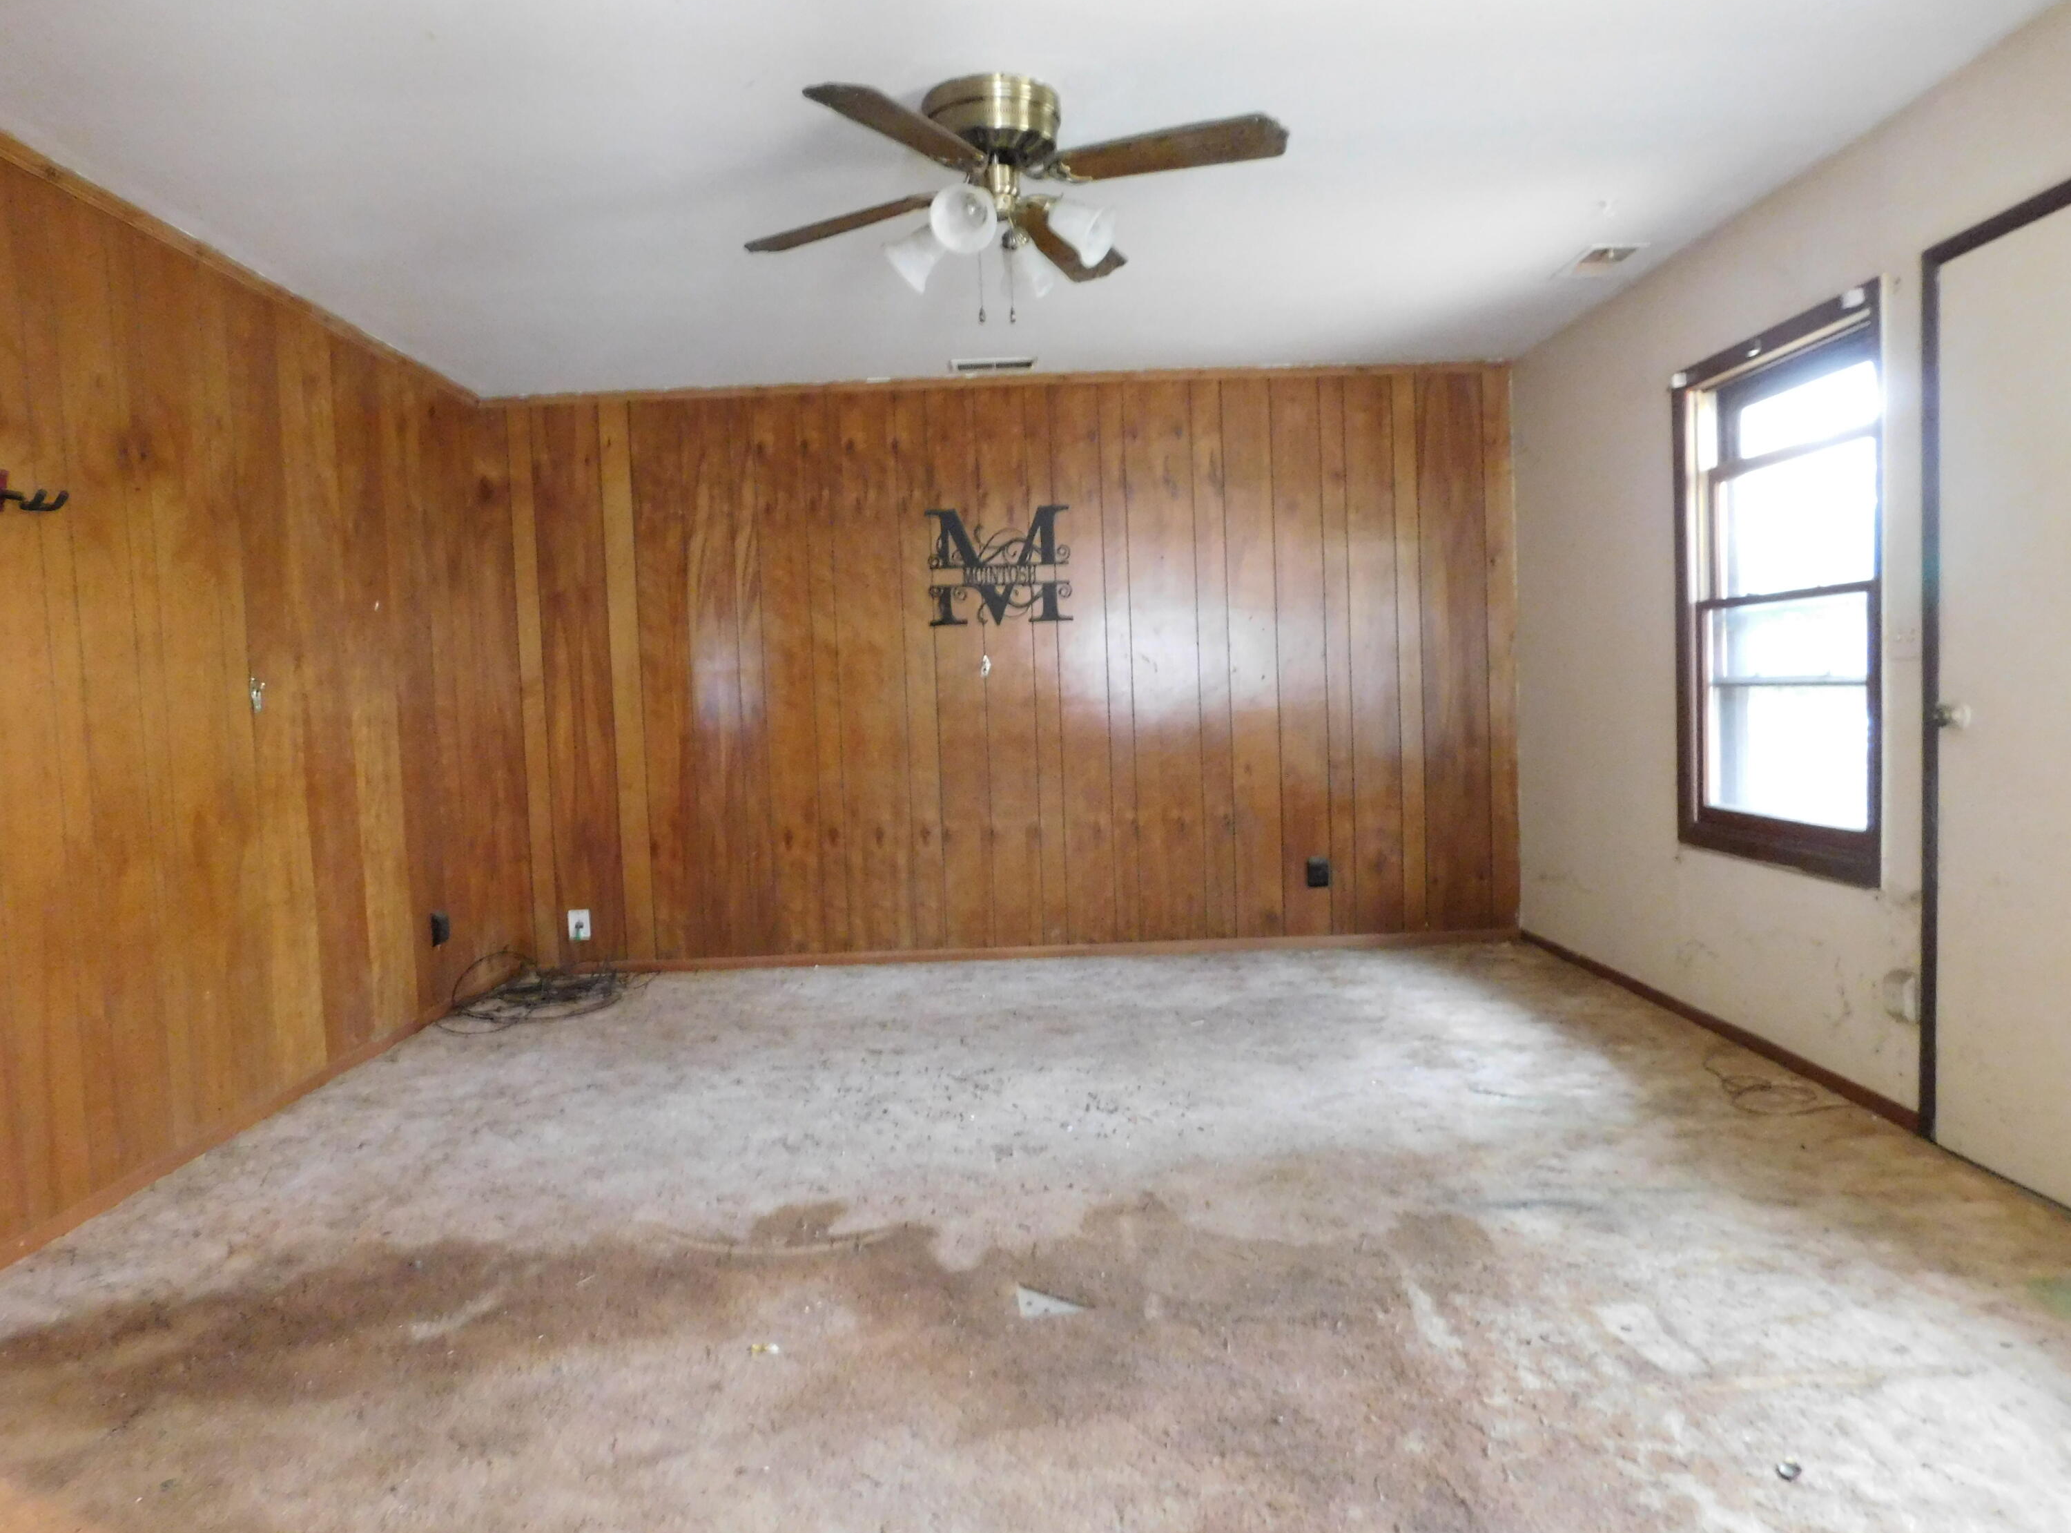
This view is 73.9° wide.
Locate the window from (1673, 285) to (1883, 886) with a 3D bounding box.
[{"bbox_3d":[2.083,-0.460,3.864,0.110,1.464,1.033,-2,3,-1],"label":"window"}]

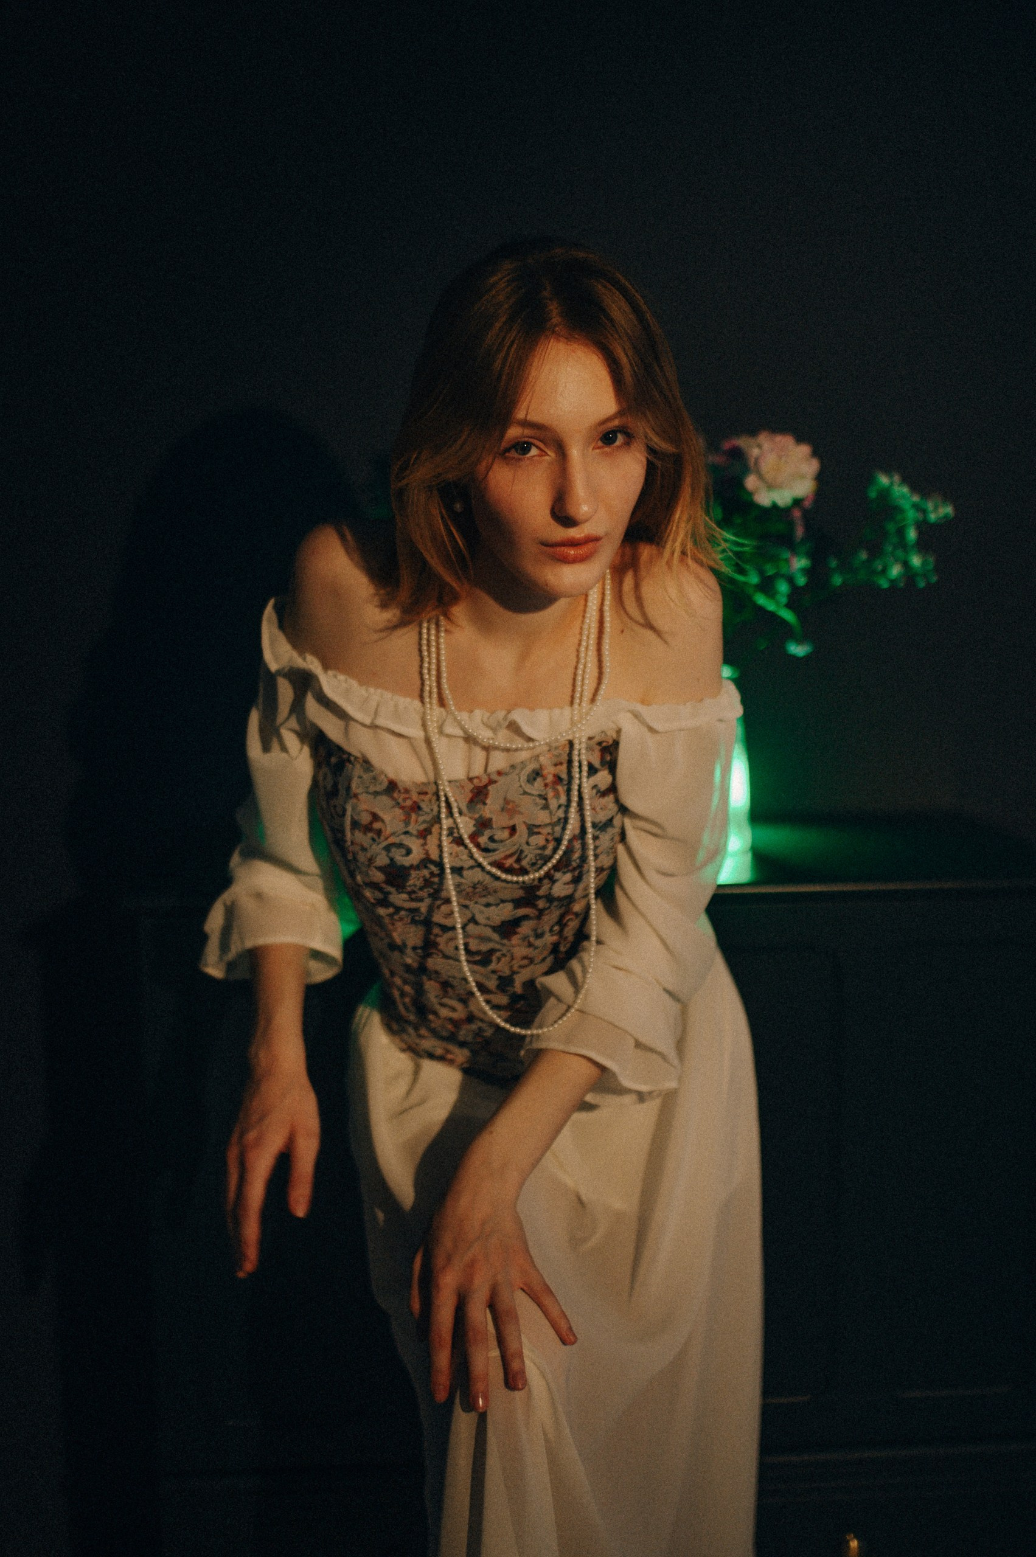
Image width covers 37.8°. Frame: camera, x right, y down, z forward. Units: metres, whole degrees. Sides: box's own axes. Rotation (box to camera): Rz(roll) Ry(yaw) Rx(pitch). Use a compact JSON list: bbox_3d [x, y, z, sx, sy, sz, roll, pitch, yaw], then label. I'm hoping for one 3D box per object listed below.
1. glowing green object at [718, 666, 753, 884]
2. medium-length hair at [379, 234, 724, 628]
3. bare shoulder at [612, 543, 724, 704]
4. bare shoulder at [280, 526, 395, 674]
[{"bbox_3d":[0.201,-0.003,1.560,0.085,0.220,0.085,0,7,0],"label":"glowing green object"},{"bbox_3d":[0.026,-0.272,1.180,0.230,0.285,0.230,-9,13,-14],"label":"medium-length hair"},{"bbox_3d":[0.123,-0.128,1.250,0.098,0.128,0.110,-1,7,-6],"label":"bare shoulder"},{"bbox_3d":[-0.148,-0.150,1.260,0.098,0.122,0.110,0,7,6],"label":"bare shoulder"}]

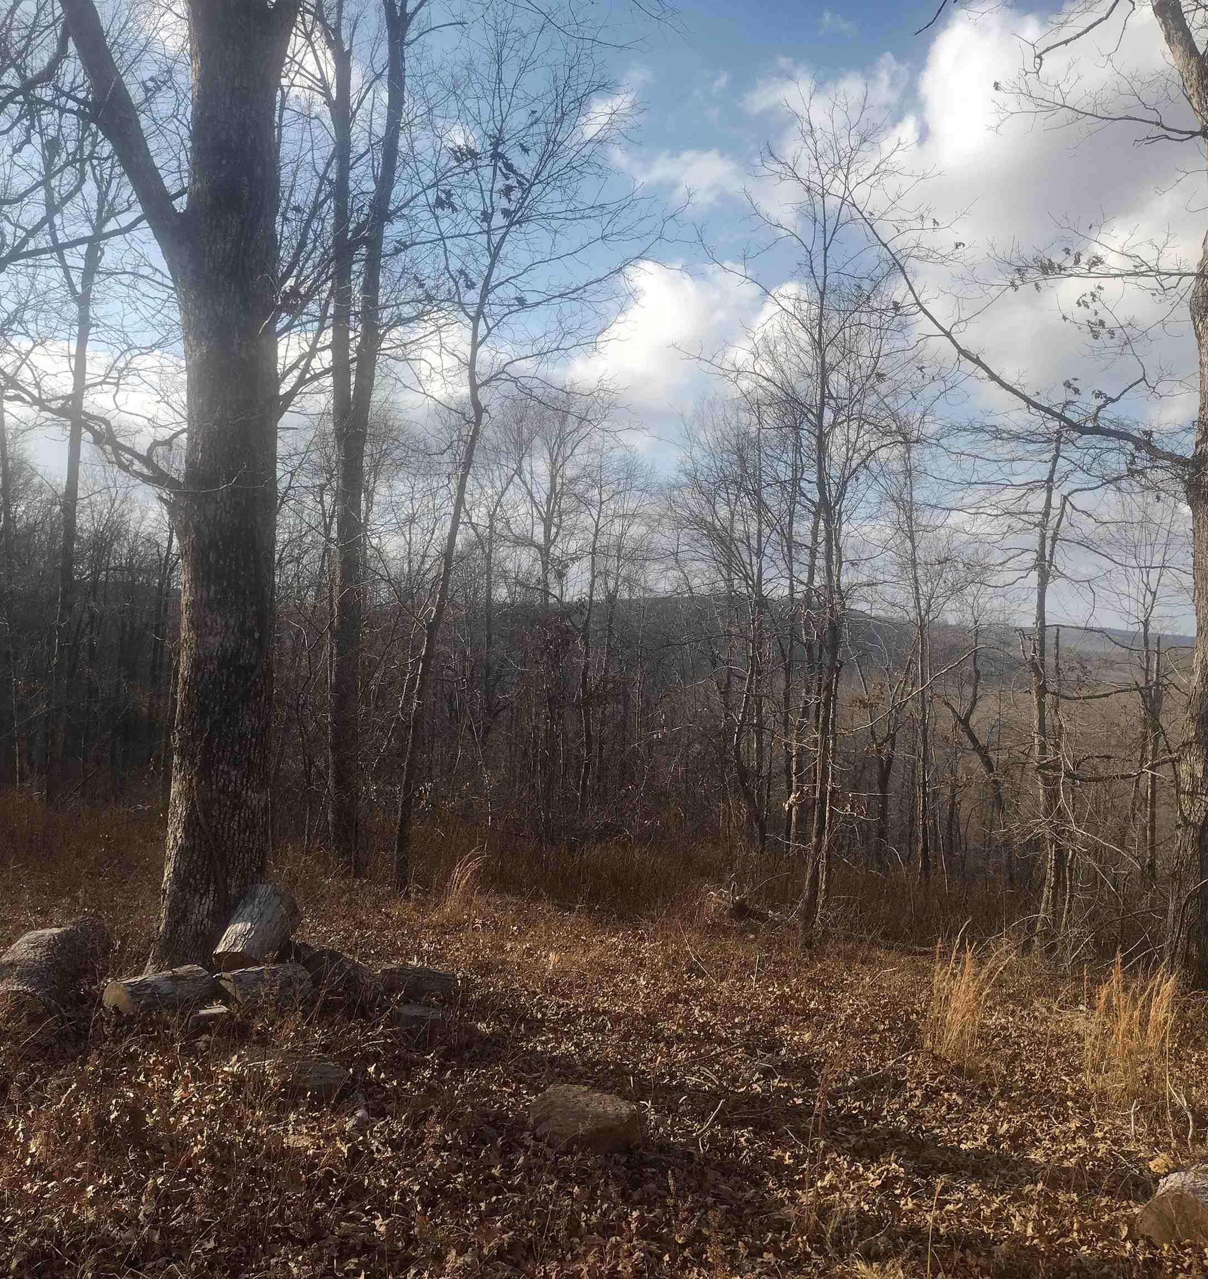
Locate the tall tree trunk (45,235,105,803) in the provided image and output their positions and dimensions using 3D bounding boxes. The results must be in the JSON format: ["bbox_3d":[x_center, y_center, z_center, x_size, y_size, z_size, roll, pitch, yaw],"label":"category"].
[{"bbox_3d":[-4.977,-1.133,12.500,0.320,5.300,0.300,2,-1,0],"label":"tall tree trunk"}]

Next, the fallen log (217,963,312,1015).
[{"bbox_3d":[-1.546,1.583,6.050,0.380,0.200,0.220,1,0,-28],"label":"fallen log"}]

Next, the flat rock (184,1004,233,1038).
[{"bbox_3d":[-1.520,1.469,5.100,0.180,0.100,0.140,2,-1,-11],"label":"flat rock"}]

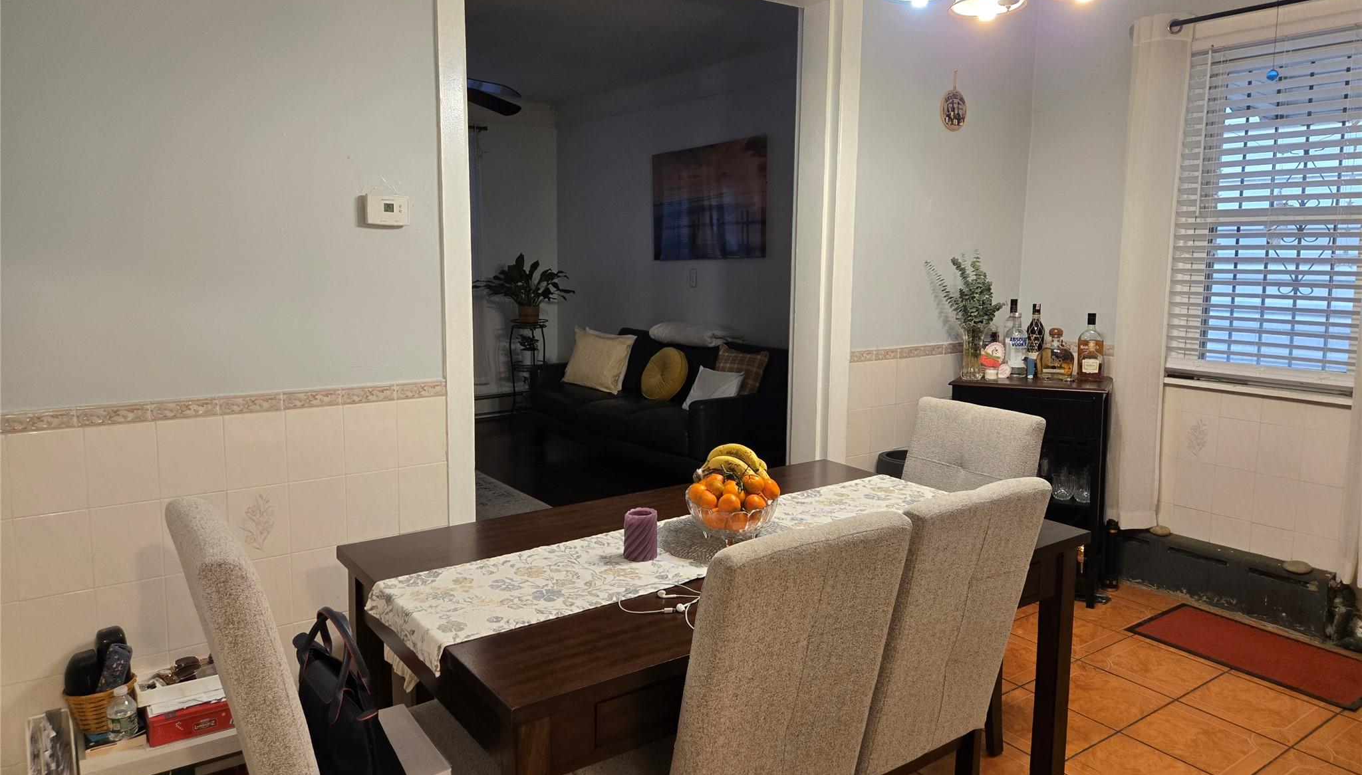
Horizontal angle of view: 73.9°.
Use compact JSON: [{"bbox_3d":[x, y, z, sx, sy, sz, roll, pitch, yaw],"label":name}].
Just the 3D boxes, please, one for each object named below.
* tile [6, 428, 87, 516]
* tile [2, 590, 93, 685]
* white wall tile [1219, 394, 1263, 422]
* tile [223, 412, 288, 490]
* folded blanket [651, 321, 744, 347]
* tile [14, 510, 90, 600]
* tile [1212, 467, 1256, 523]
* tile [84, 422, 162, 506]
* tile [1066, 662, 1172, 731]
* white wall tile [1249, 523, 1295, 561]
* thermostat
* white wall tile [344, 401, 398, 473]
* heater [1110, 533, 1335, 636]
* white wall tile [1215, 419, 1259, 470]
[{"bbox_3d":[-1.489,0.199,2.127,0.150,0.200,0.010,-5,10,-37],"label":"tile"},{"bbox_3d":[-1.486,0.593,2.174,0.150,0.200,0.010,-6,11,-36],"label":"tile"},{"bbox_3d":[2.246,0.075,3.620,0.010,0.118,0.151,-5,10,-35],"label":"white wall tile"},{"bbox_3d":[-1.118,0.166,2.385,0.150,0.200,0.010,-5,10,-36],"label":"tile"},{"bbox_3d":[0.105,-0.352,5.976,0.242,0.121,0.757,-5,11,-35],"label":"folded blanket"},{"bbox_3d":[-1.485,0.396,2.148,0.150,0.200,0.010,-5,10,-36],"label":"tile"},{"bbox_3d":[2.244,0.430,3.670,0.010,0.199,0.151,-5,10,-35],"label":"tile"},{"bbox_3d":[-1.360,0.188,2.205,0.150,0.200,0.010,-6,11,-36],"label":"tile"},{"bbox_3d":[1.362,1.006,2.962,0.335,0.010,0.335,-5,10,-34],"label":"tile"},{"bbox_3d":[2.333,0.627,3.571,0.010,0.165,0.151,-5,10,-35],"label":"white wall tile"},{"bbox_3d":[-0.810,-0.487,2.489,0.113,0.080,0.030,-5,10,-36],"label":"thermostat"},{"bbox_3d":[-0.877,0.144,2.559,0.150,0.200,0.010,-5,10,-36],"label":"white wall tile"},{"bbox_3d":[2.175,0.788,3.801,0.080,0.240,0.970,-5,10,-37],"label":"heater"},{"bbox_3d":[2.262,0.232,3.671,0.010,0.200,0.150,-5,10,-37],"label":"white wall tile"}]

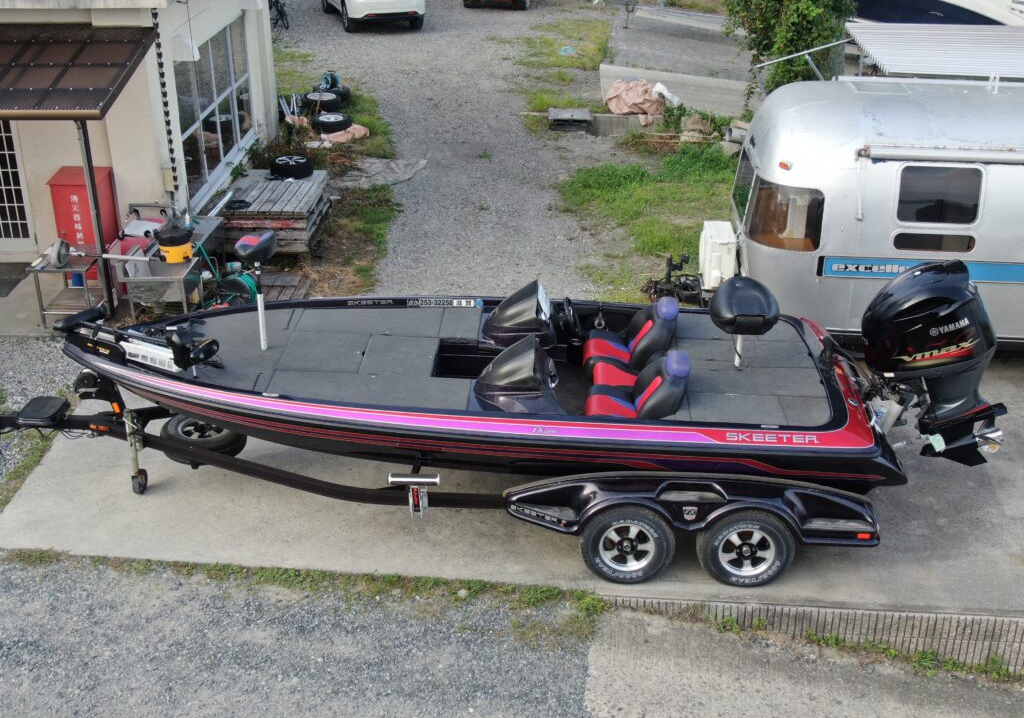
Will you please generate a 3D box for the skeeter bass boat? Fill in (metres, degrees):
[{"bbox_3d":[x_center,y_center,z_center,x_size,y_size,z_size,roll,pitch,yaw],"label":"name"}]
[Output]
[{"bbox_3d":[-0.164,0.147,9.582,7.790,2.120,2.450,2,24,4],"label":"skeeter bass boat"}]

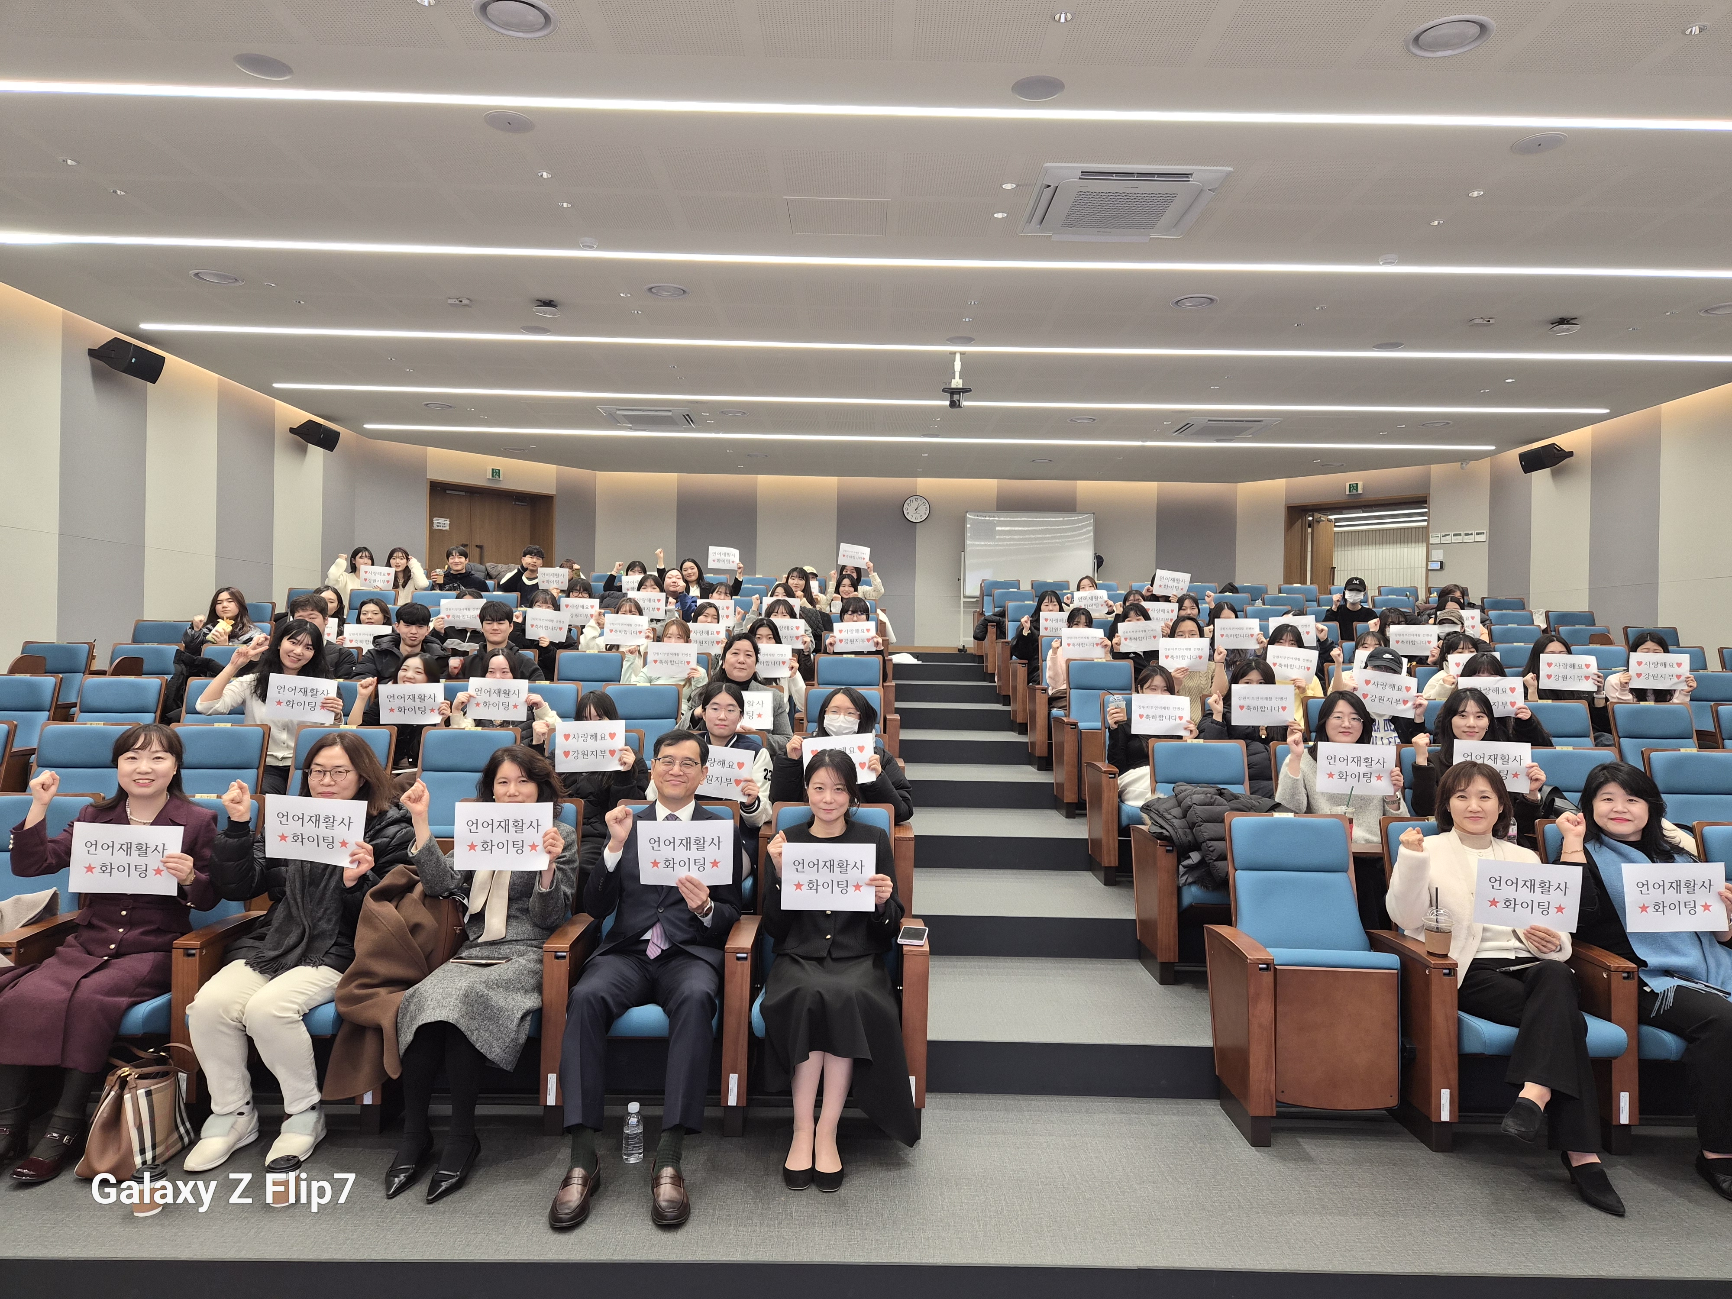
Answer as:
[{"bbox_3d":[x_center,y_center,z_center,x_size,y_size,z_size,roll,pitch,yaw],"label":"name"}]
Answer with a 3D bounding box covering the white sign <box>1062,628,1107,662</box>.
[{"bbox_3d":[1.542,-0.037,8.150,0.297,0.210,0.020,1,0,6],"label":"white sign"}]

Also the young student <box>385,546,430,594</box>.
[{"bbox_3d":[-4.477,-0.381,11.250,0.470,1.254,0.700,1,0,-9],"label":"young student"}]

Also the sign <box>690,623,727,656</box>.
[{"bbox_3d":[-1.149,-0.077,8.250,0.297,0.210,0.020,1,0,-5],"label":"sign"}]

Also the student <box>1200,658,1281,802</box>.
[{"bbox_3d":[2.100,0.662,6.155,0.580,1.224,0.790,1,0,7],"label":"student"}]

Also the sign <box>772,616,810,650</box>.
[{"bbox_3d":[-0.574,-0.113,8.350,0.297,0.210,0.020,2,0,-3],"label":"sign"}]

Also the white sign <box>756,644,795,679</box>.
[{"bbox_3d":[-0.605,0.074,7.200,0.297,0.210,0.020,2,0,-3],"label":"white sign"}]

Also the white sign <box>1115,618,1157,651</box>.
[{"bbox_3d":[1.919,-0.092,8.100,0.297,0.210,0.020,-4,0,12],"label":"white sign"}]

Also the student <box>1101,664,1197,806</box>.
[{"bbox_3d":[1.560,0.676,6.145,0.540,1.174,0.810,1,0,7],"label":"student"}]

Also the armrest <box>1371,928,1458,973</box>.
[{"bbox_3d":[1.822,0.999,3.845,0.082,0.040,0.450,1,0,1],"label":"armrest"}]

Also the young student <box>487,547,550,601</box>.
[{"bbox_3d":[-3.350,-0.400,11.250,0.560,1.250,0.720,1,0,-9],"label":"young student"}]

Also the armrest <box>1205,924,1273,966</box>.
[{"bbox_3d":[1.249,0.989,3.855,0.082,0.040,0.450,1,0,1],"label":"armrest"}]

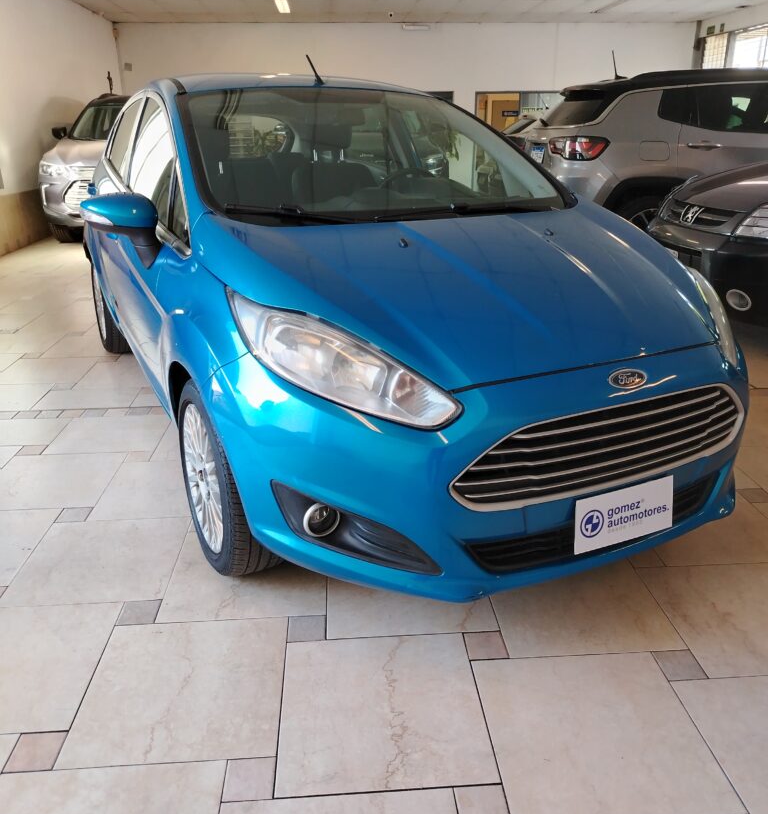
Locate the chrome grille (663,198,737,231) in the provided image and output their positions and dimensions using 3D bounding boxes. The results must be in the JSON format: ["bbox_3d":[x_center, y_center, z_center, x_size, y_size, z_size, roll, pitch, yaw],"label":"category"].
[{"bbox_3d":[1.780,-1.092,4.050,0.120,0.140,0.570,-4,22,-10],"label":"chrome grille"}]

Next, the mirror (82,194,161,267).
[{"bbox_3d":[-0.792,-0.537,2.149,0.220,0.220,0.170,-10,24,-25],"label":"mirror"}]

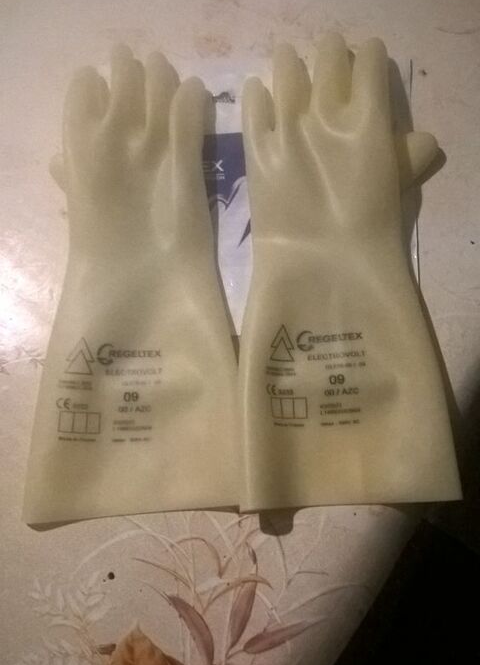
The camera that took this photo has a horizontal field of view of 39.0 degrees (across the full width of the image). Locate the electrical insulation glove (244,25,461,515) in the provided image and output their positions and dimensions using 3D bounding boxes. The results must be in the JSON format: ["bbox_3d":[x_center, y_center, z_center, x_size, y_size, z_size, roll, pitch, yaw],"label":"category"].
[{"bbox_3d":[0.069,-0.056,0.497,0.152,0.075,0.359,-2,80,0],"label":"electrical insulation glove"}]

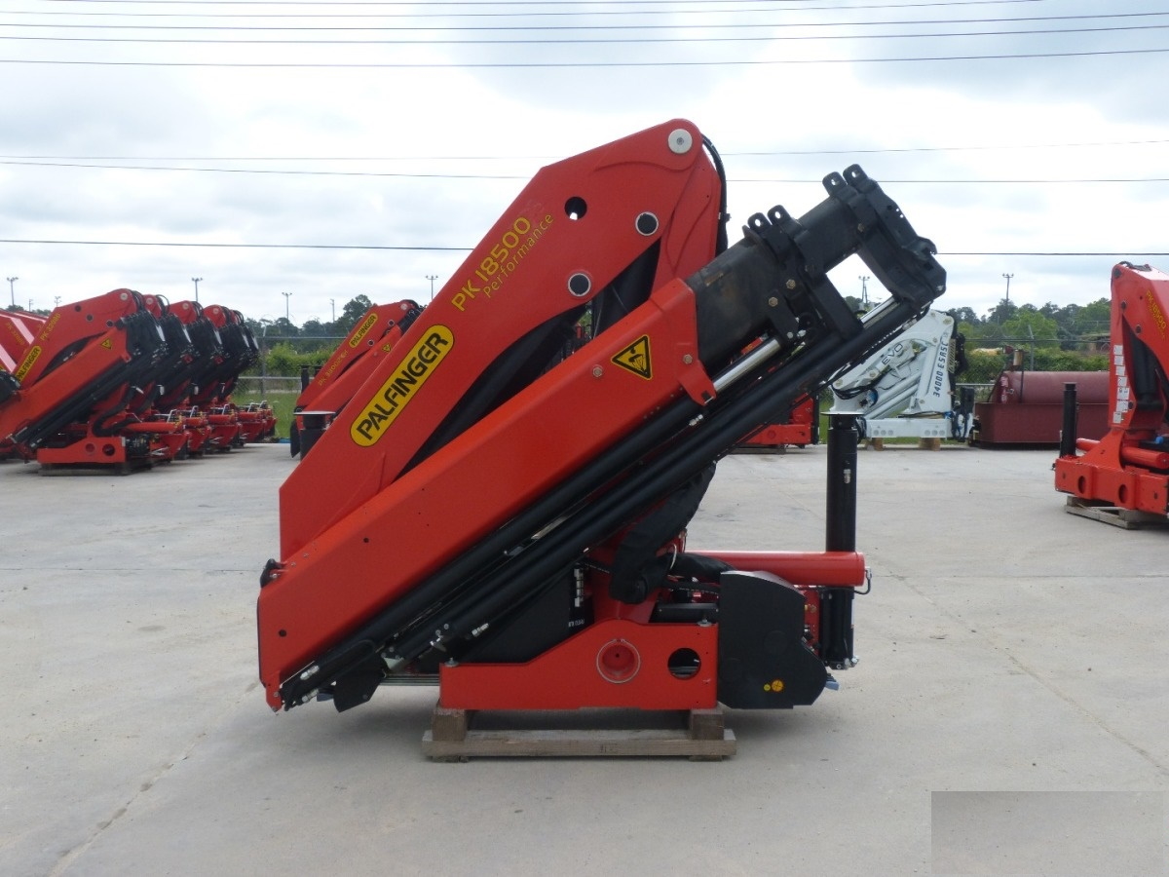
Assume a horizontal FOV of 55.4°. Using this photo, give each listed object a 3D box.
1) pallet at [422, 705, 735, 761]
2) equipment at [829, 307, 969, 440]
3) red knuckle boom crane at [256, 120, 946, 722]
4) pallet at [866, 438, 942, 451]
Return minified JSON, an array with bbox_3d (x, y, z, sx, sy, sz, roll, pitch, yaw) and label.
[{"bbox_3d":[-0.020,1.052,4.559,1.140,0.185,0.880,0,4,0],"label":"pallet"},{"bbox_3d":[5.470,-1.115,19.319,2.500,2.220,1.050,0,4,0],"label":"equipment"},{"bbox_3d":[0.070,-0.152,4.500,2.550,2.240,0.950,0,4,0],"label":"red knuckle boom crane"},{"bbox_3d":[5.510,0.064,19.296,1.150,0.210,0.800,0,4,0],"label":"pallet"}]

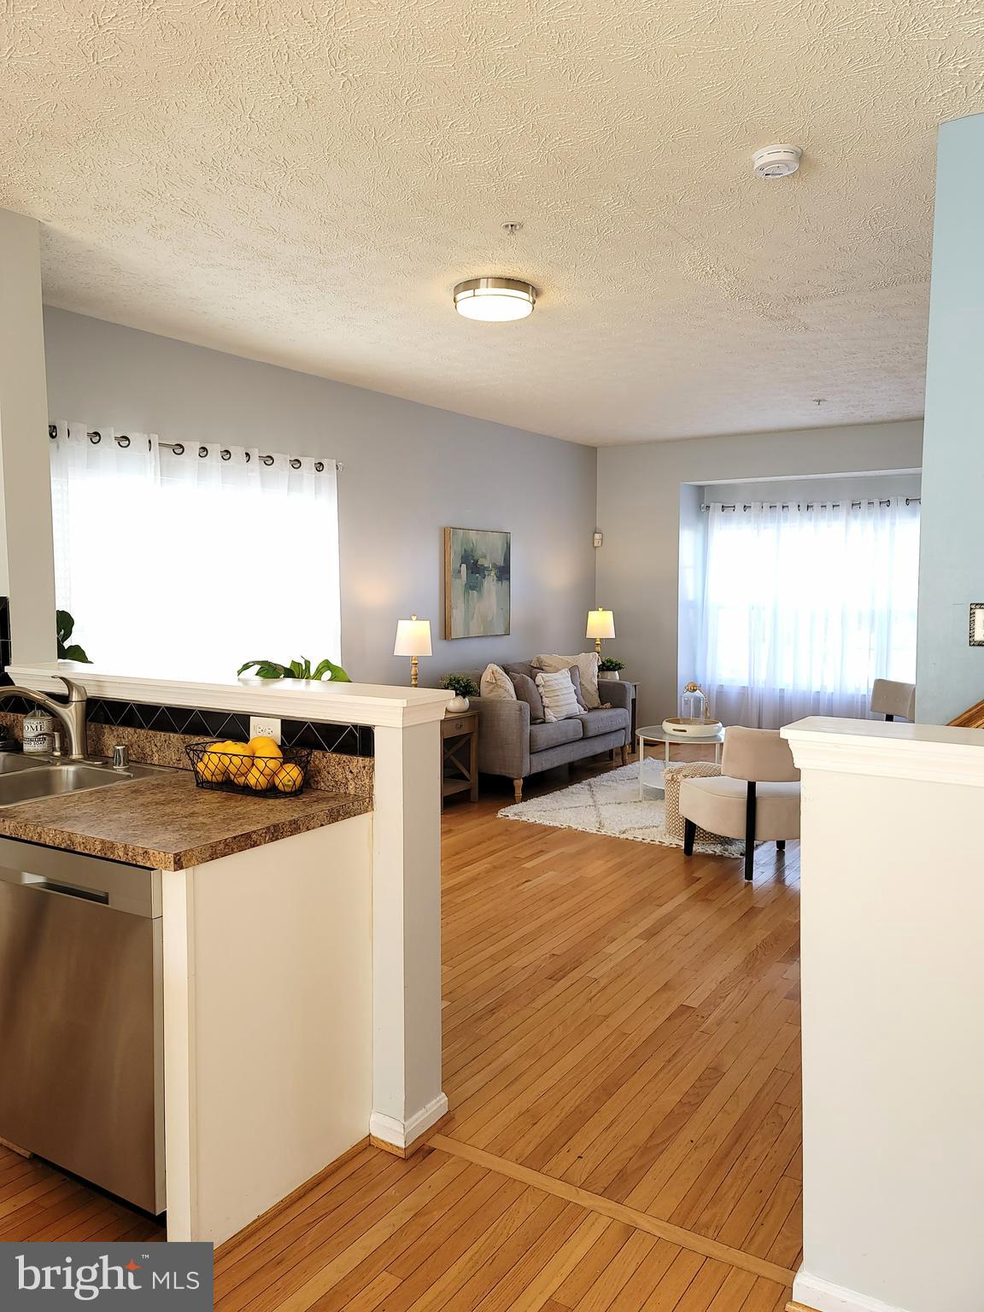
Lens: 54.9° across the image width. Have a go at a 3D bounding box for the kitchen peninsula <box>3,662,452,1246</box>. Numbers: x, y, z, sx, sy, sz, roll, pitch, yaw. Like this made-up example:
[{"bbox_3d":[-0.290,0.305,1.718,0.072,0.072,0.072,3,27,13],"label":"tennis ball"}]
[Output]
[{"bbox_3d":[-1.037,0.683,2.731,1.770,1.200,0.820,3,5,33],"label":"kitchen peninsula"}]

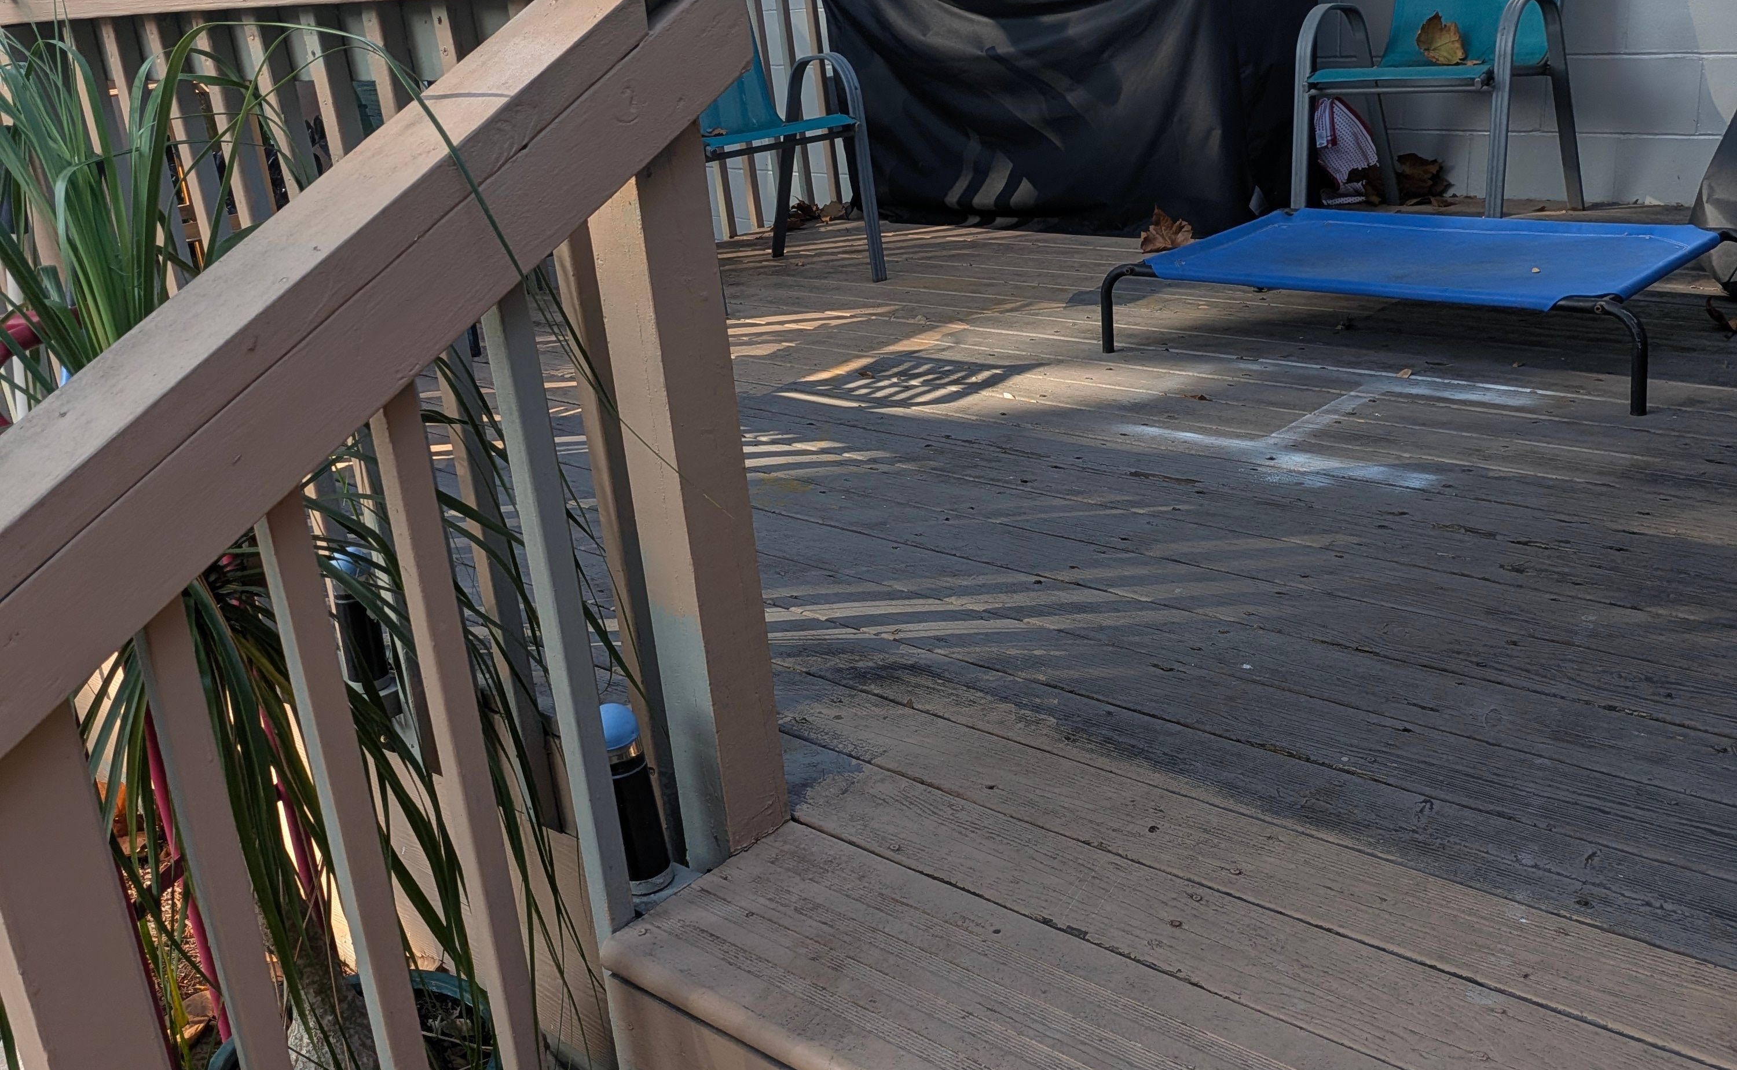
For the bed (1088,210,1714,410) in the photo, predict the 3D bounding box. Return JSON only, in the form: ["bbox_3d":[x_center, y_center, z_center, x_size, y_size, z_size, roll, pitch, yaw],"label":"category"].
[{"bbox_3d":[1.118,-0.506,3.322,1.105,0.205,0.650,12,27,37],"label":"bed"}]

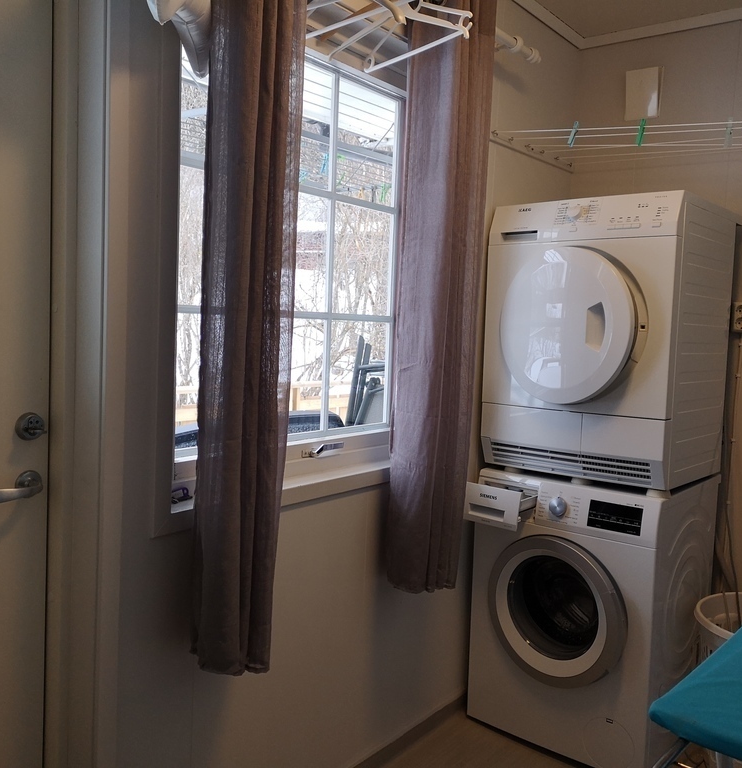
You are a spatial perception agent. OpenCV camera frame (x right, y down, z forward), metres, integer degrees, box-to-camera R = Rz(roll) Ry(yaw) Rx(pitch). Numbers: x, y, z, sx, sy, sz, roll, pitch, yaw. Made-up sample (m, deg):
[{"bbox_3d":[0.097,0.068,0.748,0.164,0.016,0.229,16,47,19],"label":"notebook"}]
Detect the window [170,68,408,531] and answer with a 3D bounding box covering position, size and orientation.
[{"bbox_3d":[-0.153,-0.309,1.999,0.110,1.155,0.960,5,5,37],"label":"window"}]

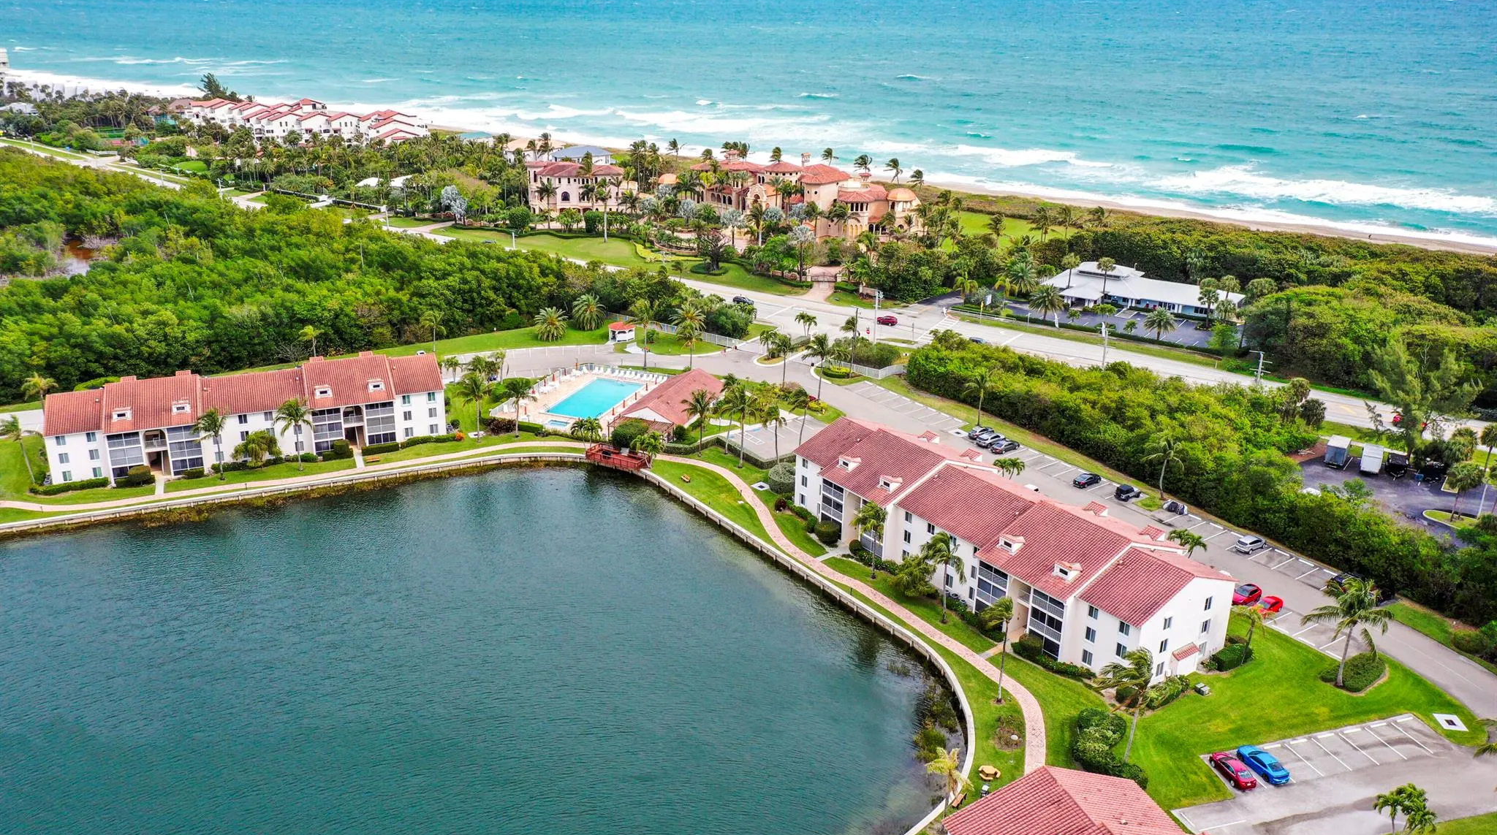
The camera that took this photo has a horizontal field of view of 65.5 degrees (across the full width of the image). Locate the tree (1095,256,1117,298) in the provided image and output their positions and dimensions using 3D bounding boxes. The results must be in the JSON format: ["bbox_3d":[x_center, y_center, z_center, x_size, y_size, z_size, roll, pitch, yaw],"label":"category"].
[{"bbox_3d":[74.290,-28.190,242.580,3.800,10.420,3.800,0,21,0],"label":"tree"}]

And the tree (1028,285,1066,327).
[{"bbox_3d":[61.803,-23.257,241.195,7.400,8.300,7.400,0,21,0],"label":"tree"}]

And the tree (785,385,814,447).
[{"bbox_3d":[7.657,0.770,175.774,3.900,11.000,3.900,0,21,0],"label":"tree"}]

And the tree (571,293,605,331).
[{"bbox_3d":[-32.130,-21.040,232.630,6.400,7.400,6.400,0,21,0],"label":"tree"}]

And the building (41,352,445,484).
[{"bbox_3d":[-76.020,-1.683,180.006,55.300,12.500,17.600,-8,23,-20],"label":"building"}]

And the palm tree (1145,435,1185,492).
[{"bbox_3d":[55.404,6.674,156.238,5.276,9.175,5.012,0,21,0],"label":"palm tree"}]

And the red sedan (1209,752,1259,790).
[{"bbox_3d":[44.907,32.460,107.594,1.780,1.420,4.550,-6,22,-16],"label":"red sedan"}]

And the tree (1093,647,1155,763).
[{"bbox_3d":[32.620,26.005,102.753,5.343,11.963,4.809,0,21,0],"label":"tree"}]

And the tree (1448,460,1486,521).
[{"bbox_3d":[90.098,10.270,146.776,4.806,9.340,4.806,0,21,0],"label":"tree"}]

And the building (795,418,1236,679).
[{"bbox_3d":[28.506,12.790,136.913,18.034,11.800,54.703,-15,26,-33],"label":"building"}]

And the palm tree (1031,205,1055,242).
[{"bbox_3d":[73.795,-47.454,292.834,6.135,10.920,6.135,0,21,0],"label":"palm tree"}]

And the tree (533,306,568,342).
[{"bbox_3d":[-39.270,-18.449,231.054,6.700,6.700,6.700,0,21,0],"label":"tree"}]

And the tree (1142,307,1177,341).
[{"bbox_3d":[77.842,-17.305,220.477,6.163,7.244,6.163,0,21,0],"label":"tree"}]

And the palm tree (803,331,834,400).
[{"bbox_3d":[11.306,-7.802,189.240,5.071,12.203,4.817,0,21,0],"label":"palm tree"}]

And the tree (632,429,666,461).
[{"bbox_3d":[-14.317,4.672,166.665,4.742,5.338,4.505,0,21,0],"label":"tree"}]

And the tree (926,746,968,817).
[{"bbox_3d":[16.565,30.879,96.760,3.923,7.229,3.727,0,21,0],"label":"tree"}]

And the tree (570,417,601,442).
[{"bbox_3d":[-24.810,2.190,176.810,4.700,4.690,4.200,0,21,0],"label":"tree"}]

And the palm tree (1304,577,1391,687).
[{"bbox_3d":[60.592,22.436,118.897,8.100,11.900,7.800,0,21,0],"label":"palm tree"}]

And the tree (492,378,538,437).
[{"bbox_3d":[-35.810,-1.270,179.260,5.500,9.350,5.400,0,21,0],"label":"tree"}]

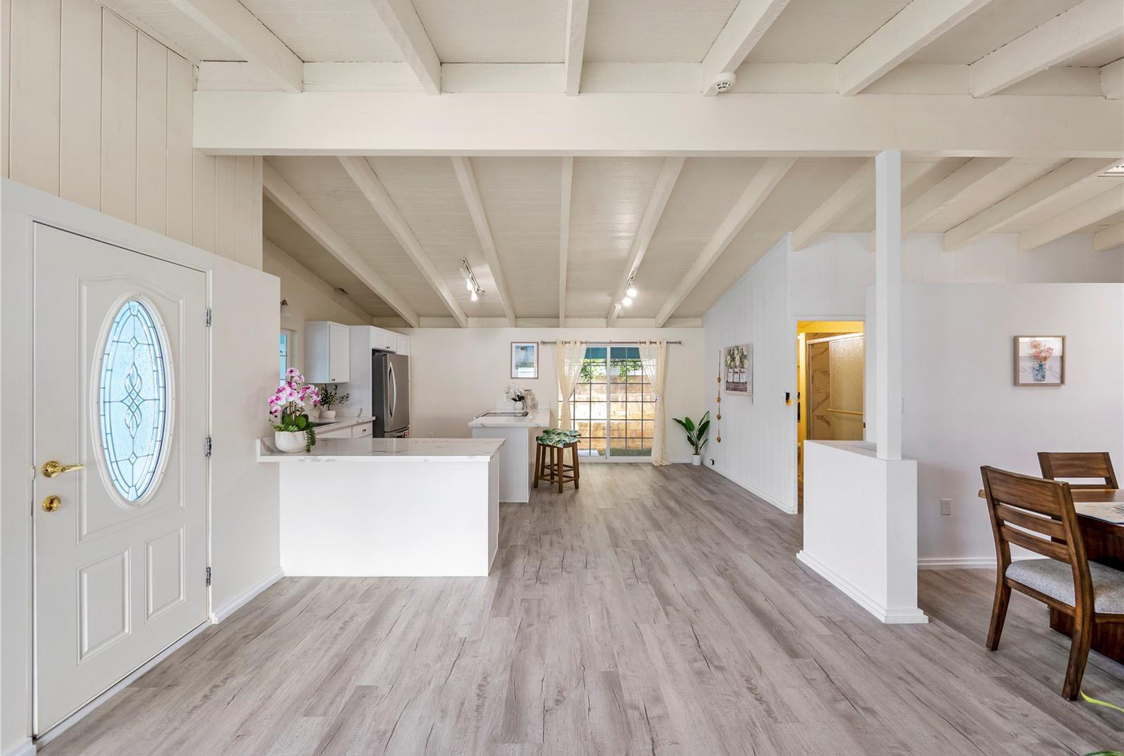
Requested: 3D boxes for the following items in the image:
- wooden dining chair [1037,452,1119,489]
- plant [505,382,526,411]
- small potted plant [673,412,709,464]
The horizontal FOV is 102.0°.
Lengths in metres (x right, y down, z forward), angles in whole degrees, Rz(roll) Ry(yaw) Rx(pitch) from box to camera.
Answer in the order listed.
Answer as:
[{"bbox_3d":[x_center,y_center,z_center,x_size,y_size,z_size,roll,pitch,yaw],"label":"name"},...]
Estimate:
[{"bbox_3d":[3.265,0.955,2.620,0.470,0.970,0.570,0,0,-1],"label":"wooden dining chair"},{"bbox_3d":[-0.747,0.306,7.353,0.333,0.465,0.273,0,0,0],"label":"plant"},{"bbox_3d":[2.095,0.985,7.380,0.570,0.880,0.480,0,0,-1],"label":"small potted plant"}]

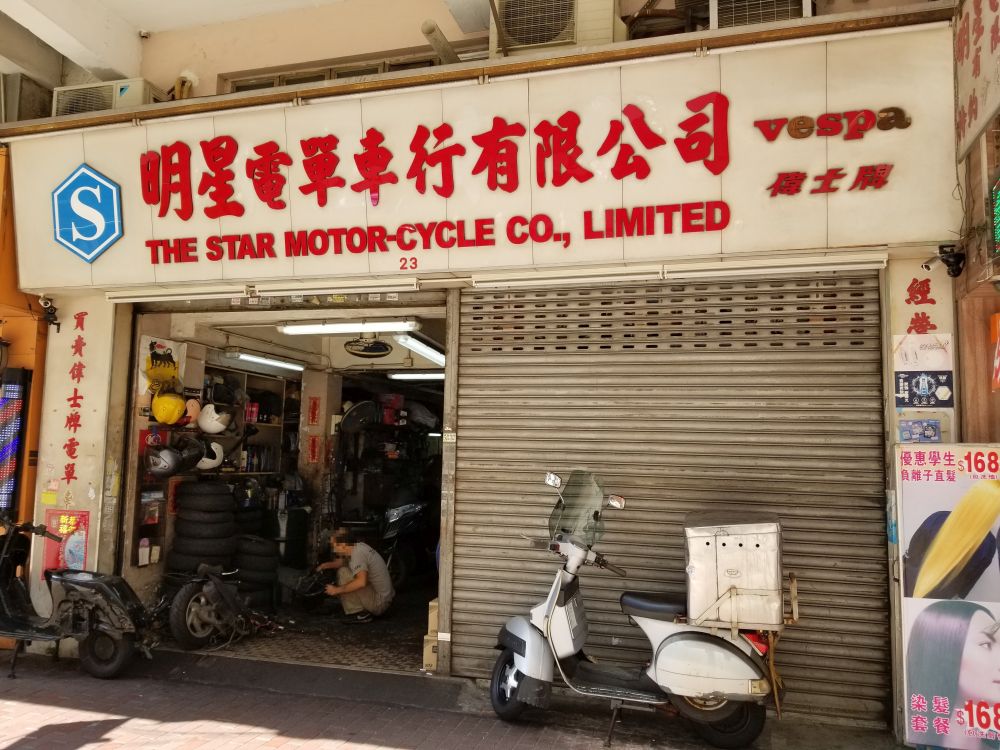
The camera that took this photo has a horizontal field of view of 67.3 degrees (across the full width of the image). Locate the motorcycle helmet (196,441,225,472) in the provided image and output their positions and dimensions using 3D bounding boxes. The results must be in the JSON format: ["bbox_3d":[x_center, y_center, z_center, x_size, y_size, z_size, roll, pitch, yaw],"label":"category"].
[{"bbox_3d":[-2.548,0.716,6.599,0.250,0.250,0.290,2,-5,-16],"label":"motorcycle helmet"}]

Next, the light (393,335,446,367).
[{"bbox_3d":[-0.704,-0.213,6.889,0.130,0.100,1.270,0,-8,16],"label":"light"}]

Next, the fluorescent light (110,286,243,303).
[{"bbox_3d":[-2.406,-0.596,5.579,1.225,0.080,0.055,0,-6,16],"label":"fluorescent light"}]

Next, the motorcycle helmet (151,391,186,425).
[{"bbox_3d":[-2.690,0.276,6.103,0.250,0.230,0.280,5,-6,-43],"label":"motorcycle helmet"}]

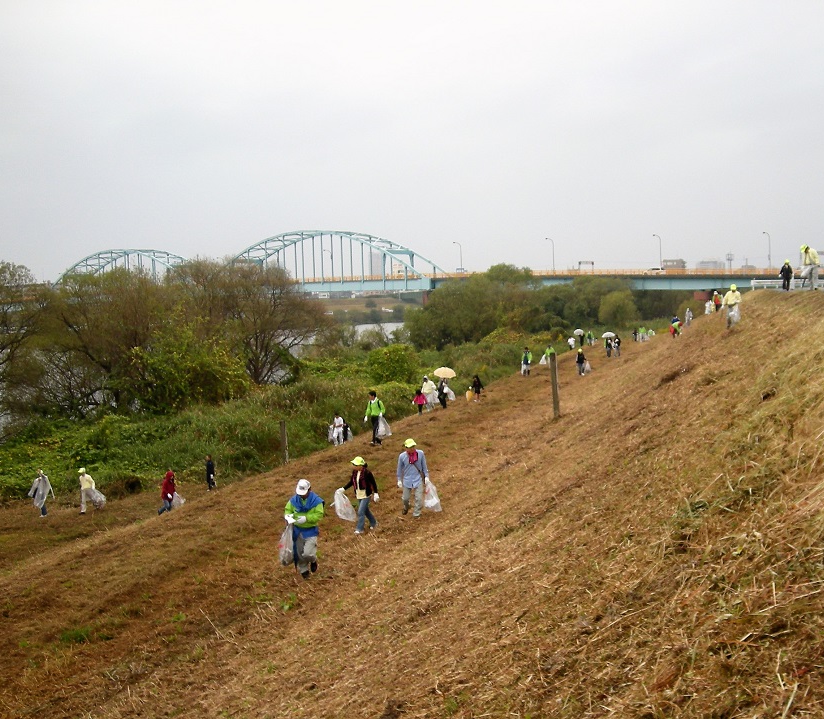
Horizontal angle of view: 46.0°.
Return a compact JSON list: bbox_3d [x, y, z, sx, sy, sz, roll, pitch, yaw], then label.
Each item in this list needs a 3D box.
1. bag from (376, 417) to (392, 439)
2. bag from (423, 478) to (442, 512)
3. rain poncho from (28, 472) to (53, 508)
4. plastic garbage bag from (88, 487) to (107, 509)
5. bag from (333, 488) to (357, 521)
[{"bbox_3d":[-0.893,2.200,31.500,0.500,0.720,0.360,-2,5,-2],"label":"bag"},{"bbox_3d":[0.465,2.955,21.000,0.380,0.700,0.340,-2,5,1],"label":"bag"},{"bbox_3d":[-13.154,4.645,34.400,0.800,1.270,0.460,2,6,37],"label":"rain poncho"},{"bbox_3d":[-11.184,4.952,34.500,0.600,0.720,0.400,-3,5,-18],"label":"plastic garbage bag"},{"bbox_3d":[-1.405,3.080,20.500,0.450,0.670,0.350,-2,5,-4],"label":"bag"}]

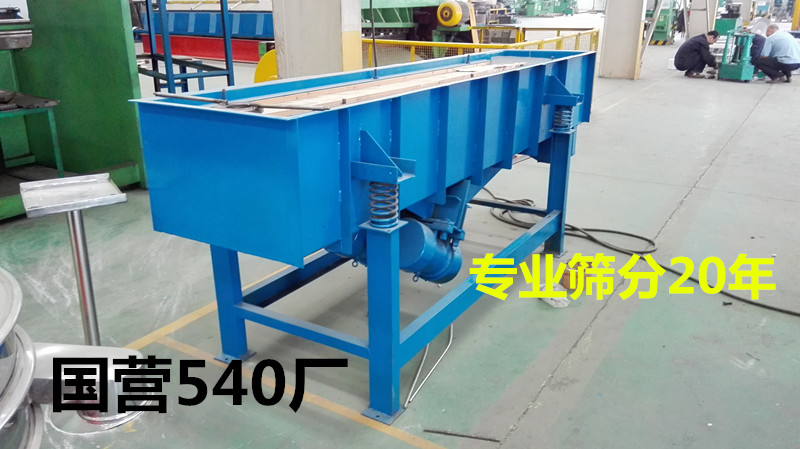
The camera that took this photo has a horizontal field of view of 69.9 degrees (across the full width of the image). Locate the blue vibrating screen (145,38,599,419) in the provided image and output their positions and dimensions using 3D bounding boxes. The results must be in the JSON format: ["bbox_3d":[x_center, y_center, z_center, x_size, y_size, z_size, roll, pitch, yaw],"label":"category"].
[{"bbox_3d":[0.222,-0.252,3.121,0.962,1.191,3.037,12,23,31],"label":"blue vibrating screen"}]

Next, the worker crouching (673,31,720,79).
[{"bbox_3d":[5.843,-3.358,11.281,0.732,0.880,0.500,8,22,21],"label":"worker crouching"}]

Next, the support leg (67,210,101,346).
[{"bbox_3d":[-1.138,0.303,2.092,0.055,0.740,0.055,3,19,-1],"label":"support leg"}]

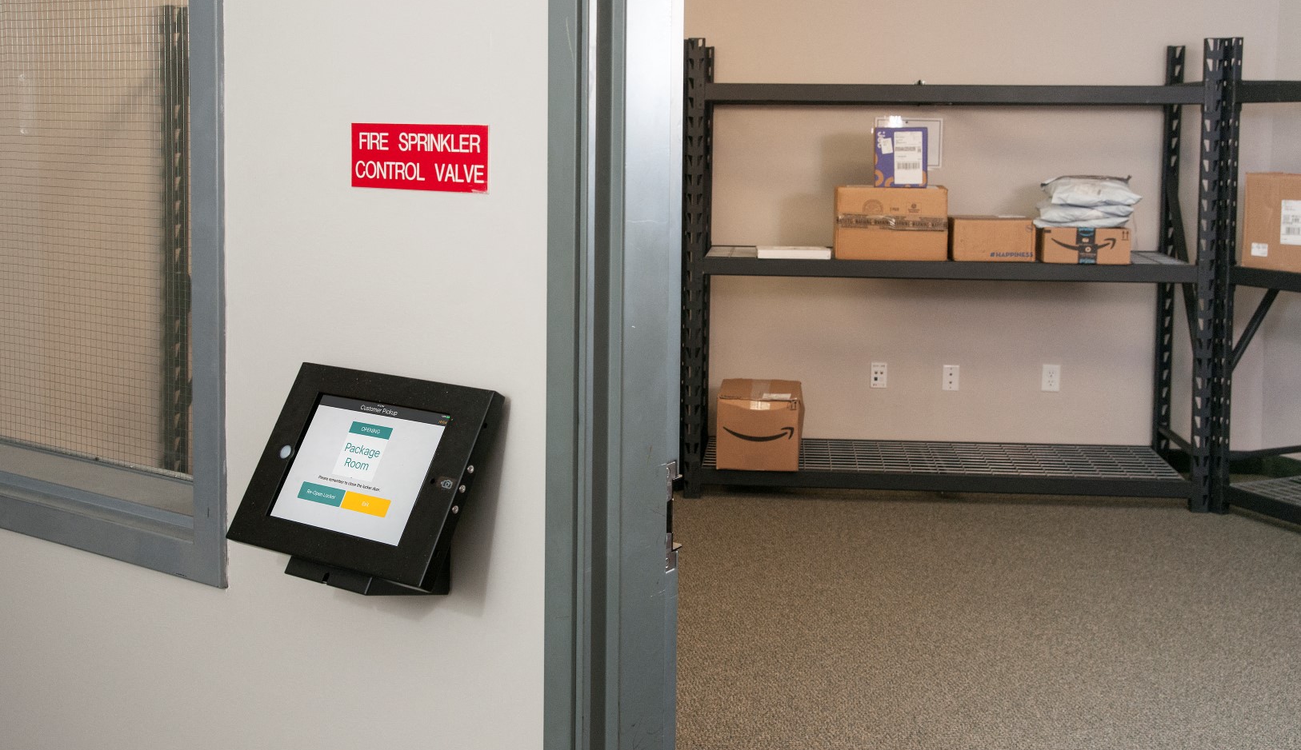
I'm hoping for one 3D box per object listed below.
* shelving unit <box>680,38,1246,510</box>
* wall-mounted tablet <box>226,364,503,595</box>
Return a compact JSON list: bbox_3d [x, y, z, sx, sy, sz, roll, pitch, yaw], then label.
[{"bbox_3d":[1.190,-0.430,5.950,2.040,1.830,0.620,1,9,6],"label":"shelving unit"},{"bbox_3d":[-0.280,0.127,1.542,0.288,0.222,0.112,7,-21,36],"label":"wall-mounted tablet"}]

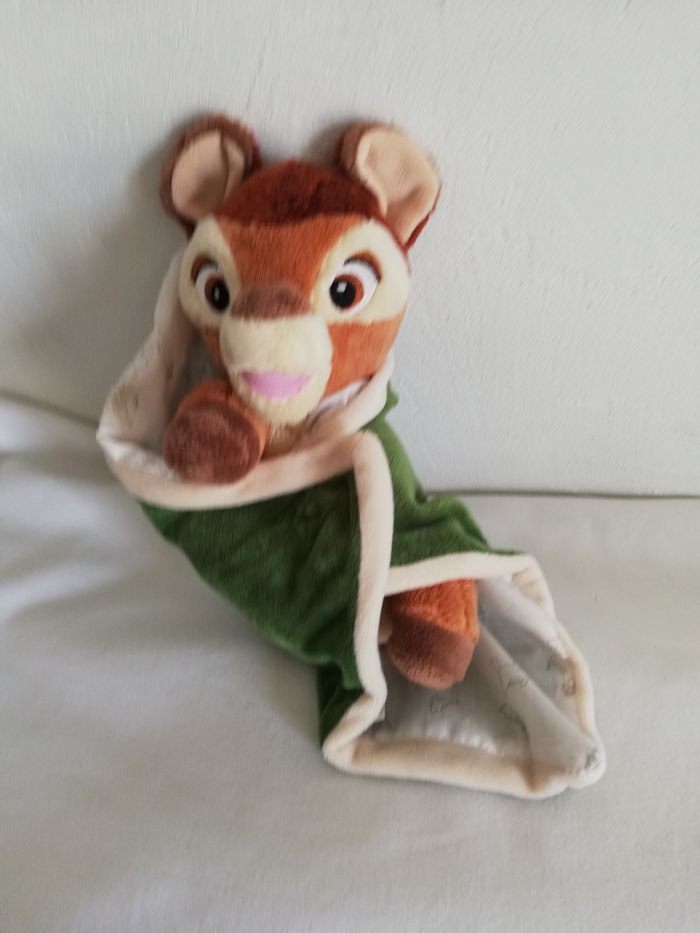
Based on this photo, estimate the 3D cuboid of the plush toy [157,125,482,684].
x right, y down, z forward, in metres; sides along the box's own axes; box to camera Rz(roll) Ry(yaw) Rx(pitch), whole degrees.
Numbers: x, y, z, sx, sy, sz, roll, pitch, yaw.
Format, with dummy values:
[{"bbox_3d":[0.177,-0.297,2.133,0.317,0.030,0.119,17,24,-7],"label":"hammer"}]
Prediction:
[{"bbox_3d":[-0.013,-0.042,0.374,0.153,0.322,0.123,-10,-3,6],"label":"plush toy"}]

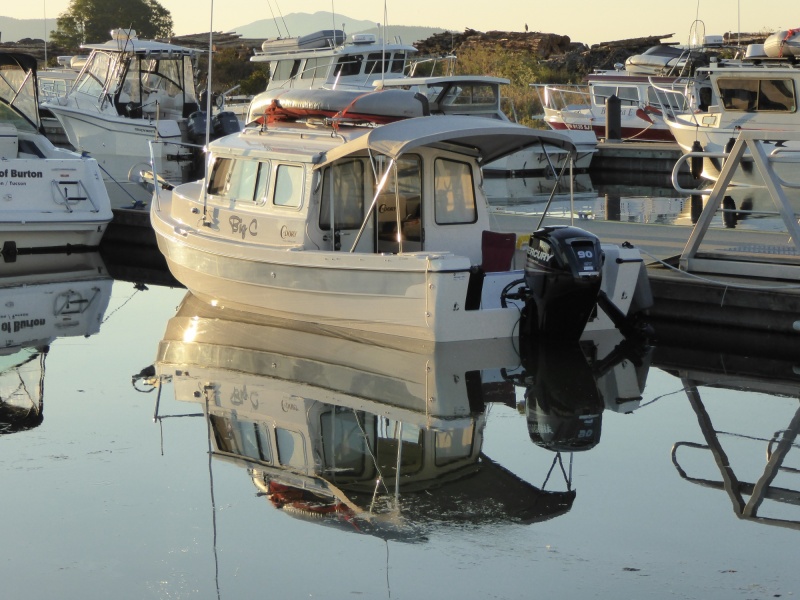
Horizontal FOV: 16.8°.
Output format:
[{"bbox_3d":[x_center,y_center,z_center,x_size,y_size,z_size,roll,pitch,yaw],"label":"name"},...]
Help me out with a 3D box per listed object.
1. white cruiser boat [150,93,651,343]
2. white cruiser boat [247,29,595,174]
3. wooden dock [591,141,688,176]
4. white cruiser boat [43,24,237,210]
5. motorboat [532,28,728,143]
[{"bbox_3d":[-0.409,-0.834,25.422,2.340,2.350,7.600,-3,6,-32],"label":"white cruiser boat"},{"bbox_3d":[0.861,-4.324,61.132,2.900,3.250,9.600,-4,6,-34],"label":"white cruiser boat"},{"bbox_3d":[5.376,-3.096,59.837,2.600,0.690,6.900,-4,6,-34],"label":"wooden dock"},{"bbox_3d":[-7.201,-5.349,72.503,2.800,3.600,9.400,-4,6,-34],"label":"white cruiser boat"},{"bbox_3d":[6.060,-4.498,62.902,2.700,3.350,8.700,-4,6,-35],"label":"motorboat"}]

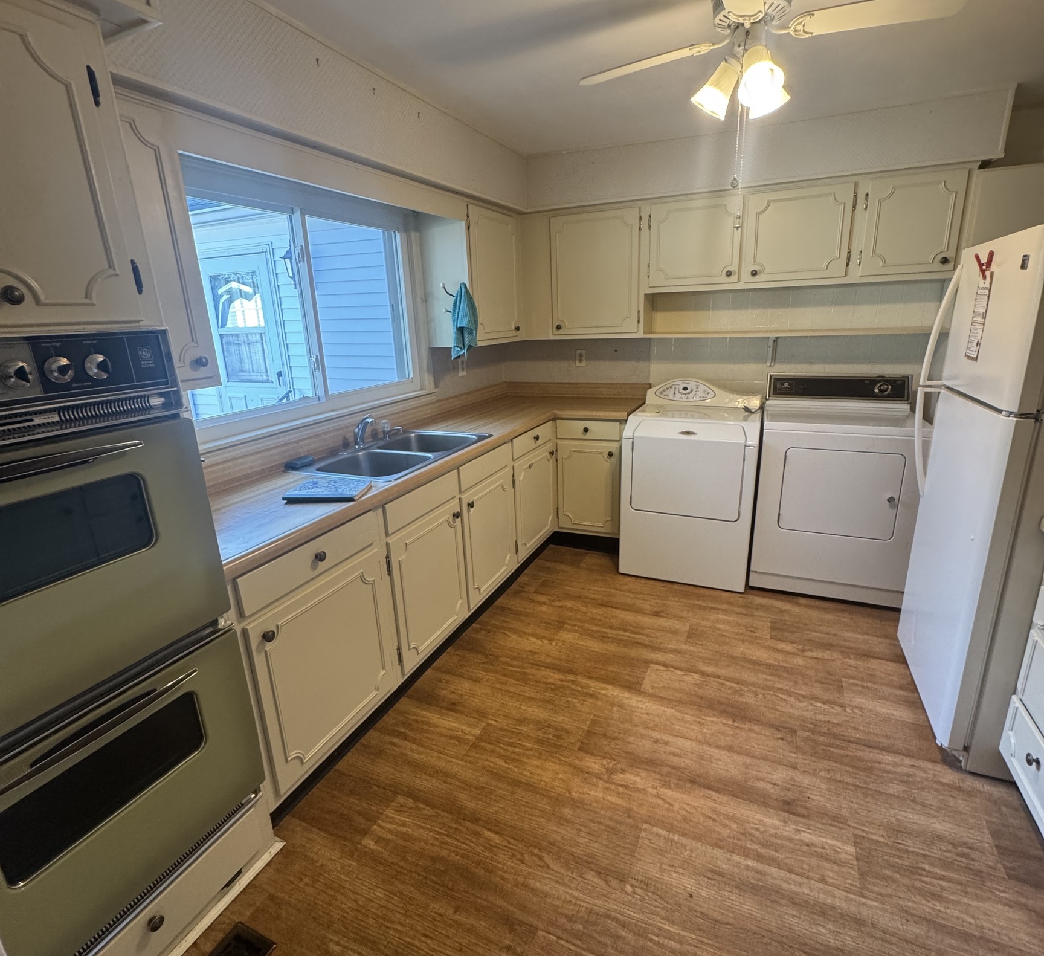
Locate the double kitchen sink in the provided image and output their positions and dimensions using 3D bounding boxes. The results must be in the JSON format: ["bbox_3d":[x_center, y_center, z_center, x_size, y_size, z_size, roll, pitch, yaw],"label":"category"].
[{"bbox_3d":[-0.557,-0.034,2.555,0.530,0.185,0.837,5,18,24],"label":"double kitchen sink"}]

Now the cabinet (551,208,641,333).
[{"bbox_3d":[0.503,-1.262,3.530,0.555,0.705,0.320,5,18,24],"label":"cabinet"}]

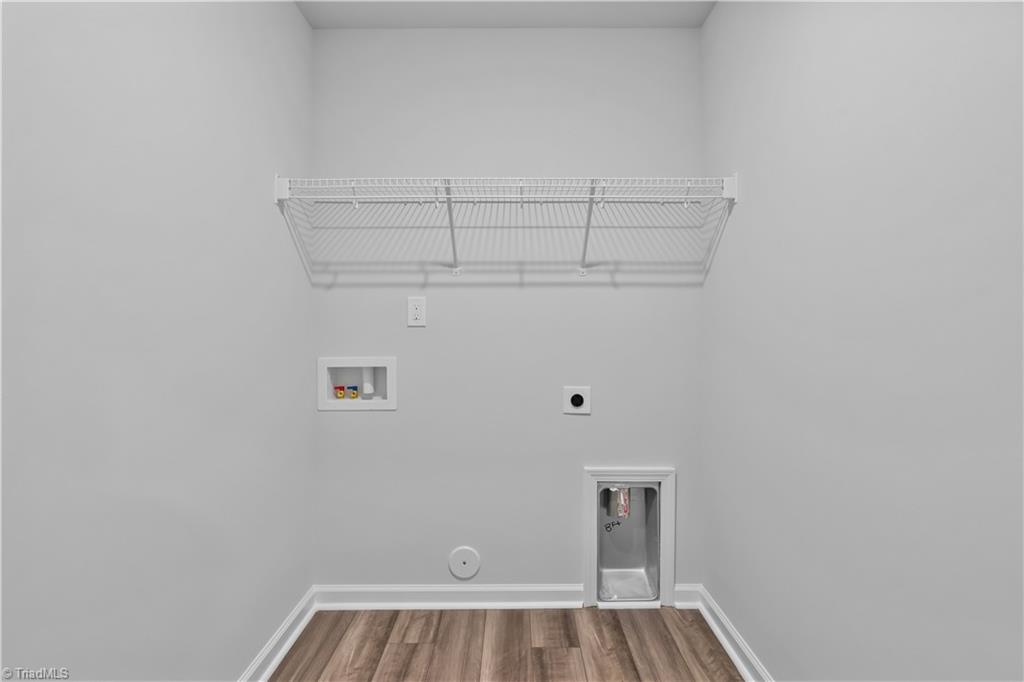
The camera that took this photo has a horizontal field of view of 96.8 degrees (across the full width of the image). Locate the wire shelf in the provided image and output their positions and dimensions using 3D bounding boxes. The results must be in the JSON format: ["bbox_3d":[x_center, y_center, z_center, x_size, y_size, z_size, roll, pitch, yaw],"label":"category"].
[{"bbox_3d":[-0.021,-0.420,1.757,1.630,0.320,0.300,0,0,0],"label":"wire shelf"}]

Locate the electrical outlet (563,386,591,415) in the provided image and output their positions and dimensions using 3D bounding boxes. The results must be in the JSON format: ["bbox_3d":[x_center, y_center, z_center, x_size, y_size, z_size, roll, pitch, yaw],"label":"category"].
[{"bbox_3d":[0.273,0.248,1.901,0.116,0.117,0.015,0,0,0],"label":"electrical outlet"}]

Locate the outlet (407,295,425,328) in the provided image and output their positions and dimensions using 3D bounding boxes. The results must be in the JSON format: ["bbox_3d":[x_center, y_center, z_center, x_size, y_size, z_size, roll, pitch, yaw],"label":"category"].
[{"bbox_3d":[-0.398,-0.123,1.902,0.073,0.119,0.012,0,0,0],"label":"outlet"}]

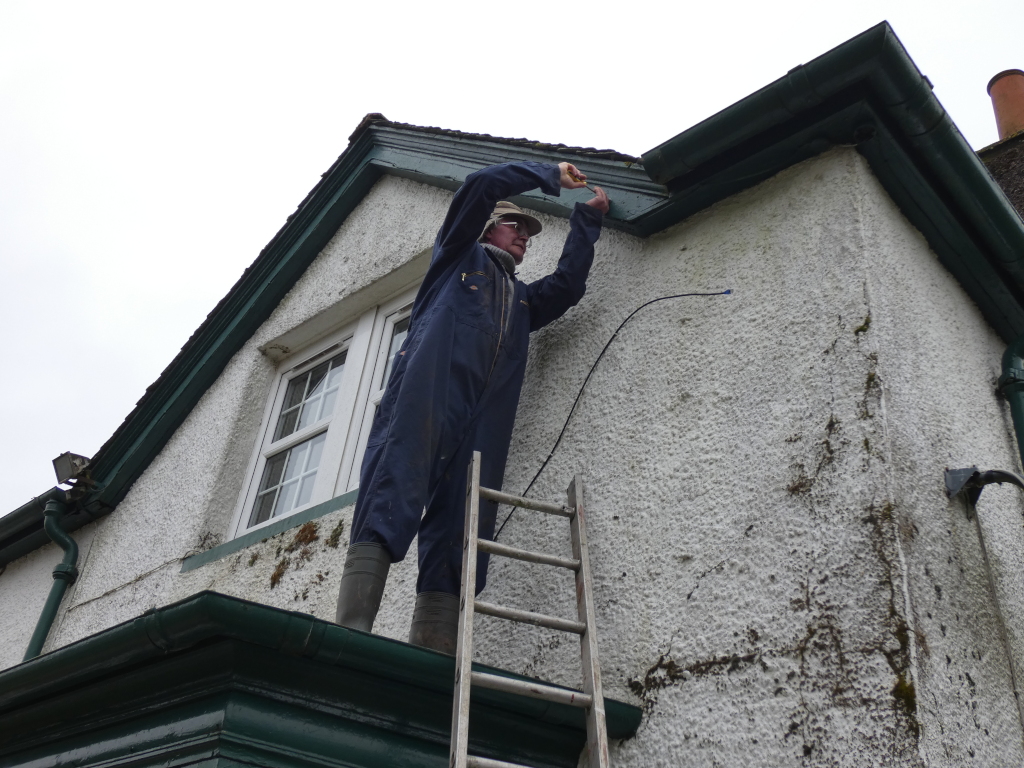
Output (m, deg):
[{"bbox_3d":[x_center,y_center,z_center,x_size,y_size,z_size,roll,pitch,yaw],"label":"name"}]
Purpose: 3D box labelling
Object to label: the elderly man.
[{"bbox_3d":[-0.084,0.068,3.176,0.560,1.880,0.620,-25,-47,37],"label":"elderly man"}]

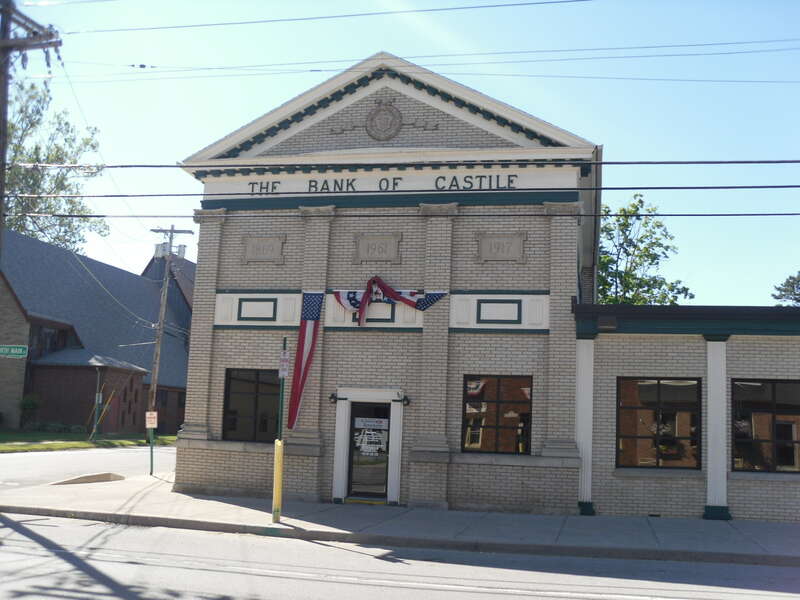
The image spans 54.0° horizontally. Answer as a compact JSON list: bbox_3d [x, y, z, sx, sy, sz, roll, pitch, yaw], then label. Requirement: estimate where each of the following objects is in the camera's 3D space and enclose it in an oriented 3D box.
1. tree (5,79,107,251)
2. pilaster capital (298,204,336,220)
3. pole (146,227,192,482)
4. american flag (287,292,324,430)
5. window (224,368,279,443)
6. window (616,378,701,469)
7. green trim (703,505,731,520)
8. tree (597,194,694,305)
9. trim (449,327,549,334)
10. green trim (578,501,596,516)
[{"bbox_3d":[-22.361,-3.247,48.303,9.000,22.040,9.000,0,-8,12],"label":"tree"},{"bbox_3d":[-1.830,-1.934,17.710,0.829,0.339,0.250,0,-7,11],"label":"pilaster capital"},{"bbox_3d":[-9.974,1.467,33.249,2.046,9.457,0.700,0,-8,12],"label":"pole"},{"bbox_3d":[-2.030,1.338,17.231,0.689,2.999,0.150,0,-7,11],"label":"american flag"},{"bbox_3d":[-3.190,2.325,17.265,1.409,1.579,0.100,0,-8,12],"label":"window"},{"bbox_3d":[5.175,2.456,15.702,1.615,1.800,0.100,0,-8,12],"label":"window"},{"bbox_3d":[6.364,4.277,15.790,0.556,0.273,0.200,0,-7,11],"label":"green trim"},{"bbox_3d":[8.626,1.053,29.654,5.800,10.100,5.800,0,-7,13],"label":"tree"},{"bbox_3d":[2.037,0.648,16.276,2.058,0.114,0.080,0,-7,13],"label":"trim"},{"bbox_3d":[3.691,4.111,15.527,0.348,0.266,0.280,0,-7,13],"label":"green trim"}]

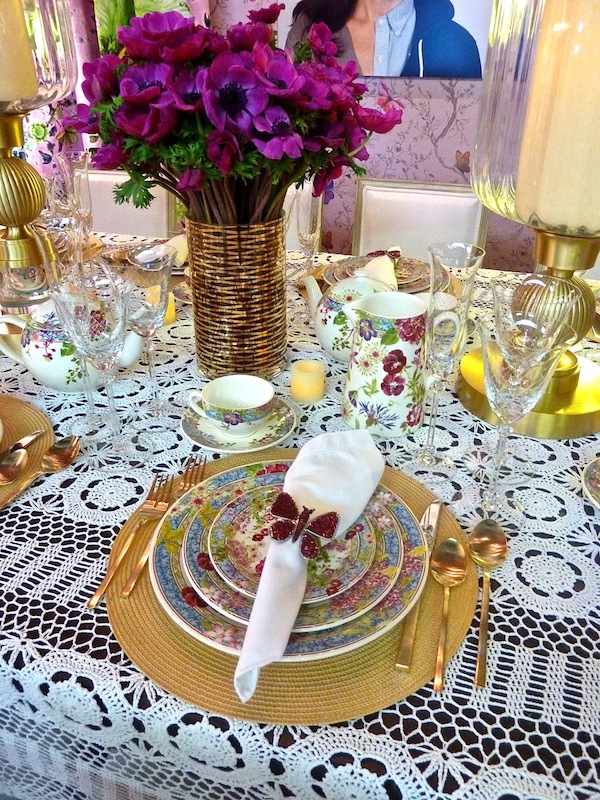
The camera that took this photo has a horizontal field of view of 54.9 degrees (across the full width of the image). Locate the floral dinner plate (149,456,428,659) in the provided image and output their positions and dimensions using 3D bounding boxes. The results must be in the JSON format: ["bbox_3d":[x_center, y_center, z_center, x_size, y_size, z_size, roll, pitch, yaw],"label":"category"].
[{"bbox_3d":[-0.009,0.146,0.590,0.275,0.027,0.275,0,30,0],"label":"floral dinner plate"}]

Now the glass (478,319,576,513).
[{"bbox_3d":[0.216,0.030,0.608,0.090,0.220,0.090,0,30,0],"label":"glass"}]

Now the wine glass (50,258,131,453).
[{"bbox_3d":[-0.237,-0.026,0.704,0.090,0.220,0.090,0,30,0],"label":"wine glass"}]

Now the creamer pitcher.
[{"bbox_3d":[0.129,-0.051,0.798,0.150,0.170,0.112,-4,30,-7],"label":"creamer pitcher"}]

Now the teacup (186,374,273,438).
[{"bbox_3d":[-0.091,0.014,0.784,0.113,0.057,0.096,0,30,0],"label":"teacup"}]

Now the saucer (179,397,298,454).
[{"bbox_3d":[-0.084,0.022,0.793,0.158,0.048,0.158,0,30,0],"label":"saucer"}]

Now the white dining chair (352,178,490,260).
[{"bbox_3d":[0.320,-0.210,1.865,0.470,0.880,0.550,9,31,16],"label":"white dining chair"}]

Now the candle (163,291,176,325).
[{"bbox_3d":[-0.275,-0.183,1.147,0.052,0.051,0.052,0,30,0],"label":"candle"}]

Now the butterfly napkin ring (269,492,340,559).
[{"bbox_3d":[0.002,0.123,0.542,0.070,0.045,0.062,9,31,15],"label":"butterfly napkin ring"}]

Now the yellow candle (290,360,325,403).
[{"bbox_3d":[0.012,-0.028,0.880,0.052,0.048,0.052,0,30,0],"label":"yellow candle"}]

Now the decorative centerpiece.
[{"bbox_3d":[-0.088,-0.276,0.851,0.430,0.505,0.400,0,30,0],"label":"decorative centerpiece"}]

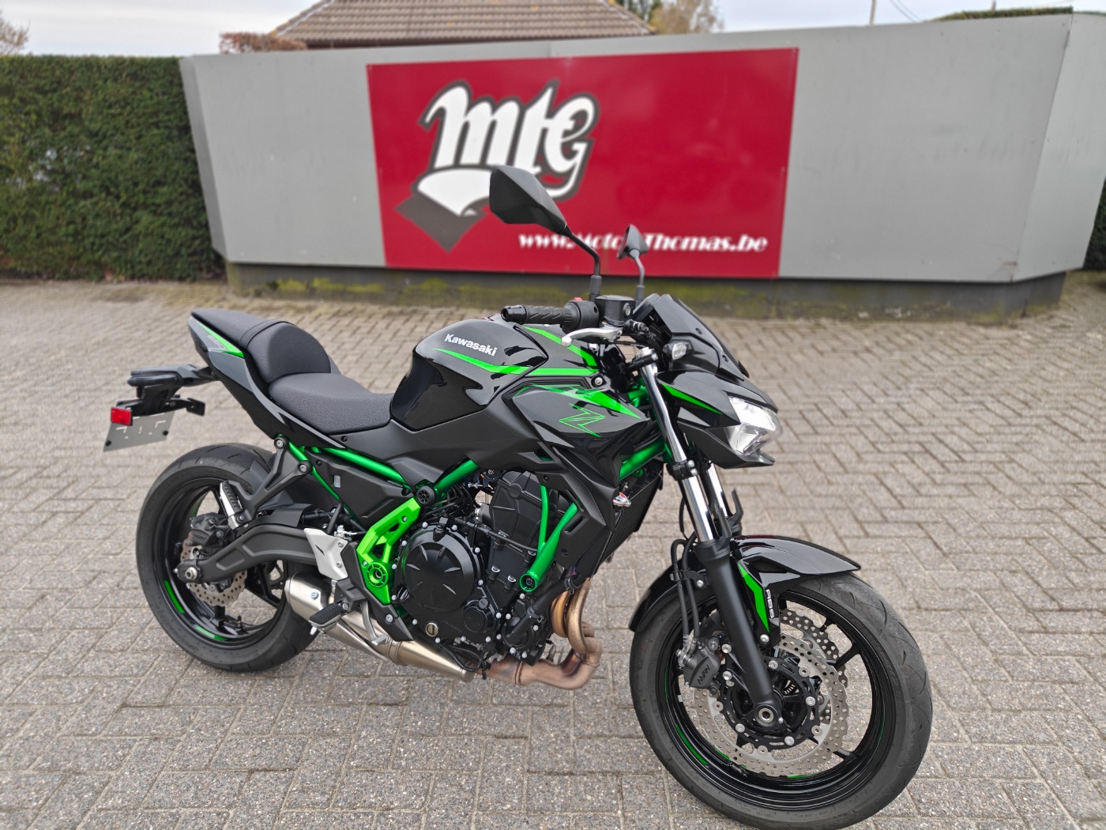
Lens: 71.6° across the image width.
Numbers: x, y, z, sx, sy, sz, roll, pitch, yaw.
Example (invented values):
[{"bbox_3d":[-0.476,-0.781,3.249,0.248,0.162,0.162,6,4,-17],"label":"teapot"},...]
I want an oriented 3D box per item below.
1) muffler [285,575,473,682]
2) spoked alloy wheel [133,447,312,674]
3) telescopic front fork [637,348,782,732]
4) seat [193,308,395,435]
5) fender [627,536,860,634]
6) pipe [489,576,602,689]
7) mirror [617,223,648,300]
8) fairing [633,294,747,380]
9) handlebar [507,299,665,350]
[{"bbox_3d":[-0.412,0.495,1.783,0.520,0.155,0.140,20,13,18],"label":"muffler"},{"bbox_3d":[-0.859,0.385,2.073,0.624,0.624,0.160,7,9,20],"label":"spoked alloy wheel"},{"bbox_3d":[0.338,0.229,1.590,0.120,0.790,0.260,-18,0,22],"label":"telescopic front fork"},{"bbox_3d":[-0.655,-0.119,1.935,0.655,0.250,0.270,7,9,20],"label":"seat"},{"bbox_3d":[0.387,0.365,1.587,0.440,0.265,0.180,7,9,20],"label":"fender"},{"bbox_3d":[-0.015,0.475,1.745,0.270,0.295,0.180,7,9,20],"label":"pipe"},{"bbox_3d":[0.196,-0.371,1.883,0.125,0.205,0.240,7,9,20],"label":"mirror"},{"bbox_3d":[0.292,-0.160,1.562,0.215,0.165,0.230,7,9,20],"label":"fairing"},{"bbox_3d":[0.113,-0.193,1.628,0.170,0.095,0.750,7,9,20],"label":"handlebar"}]

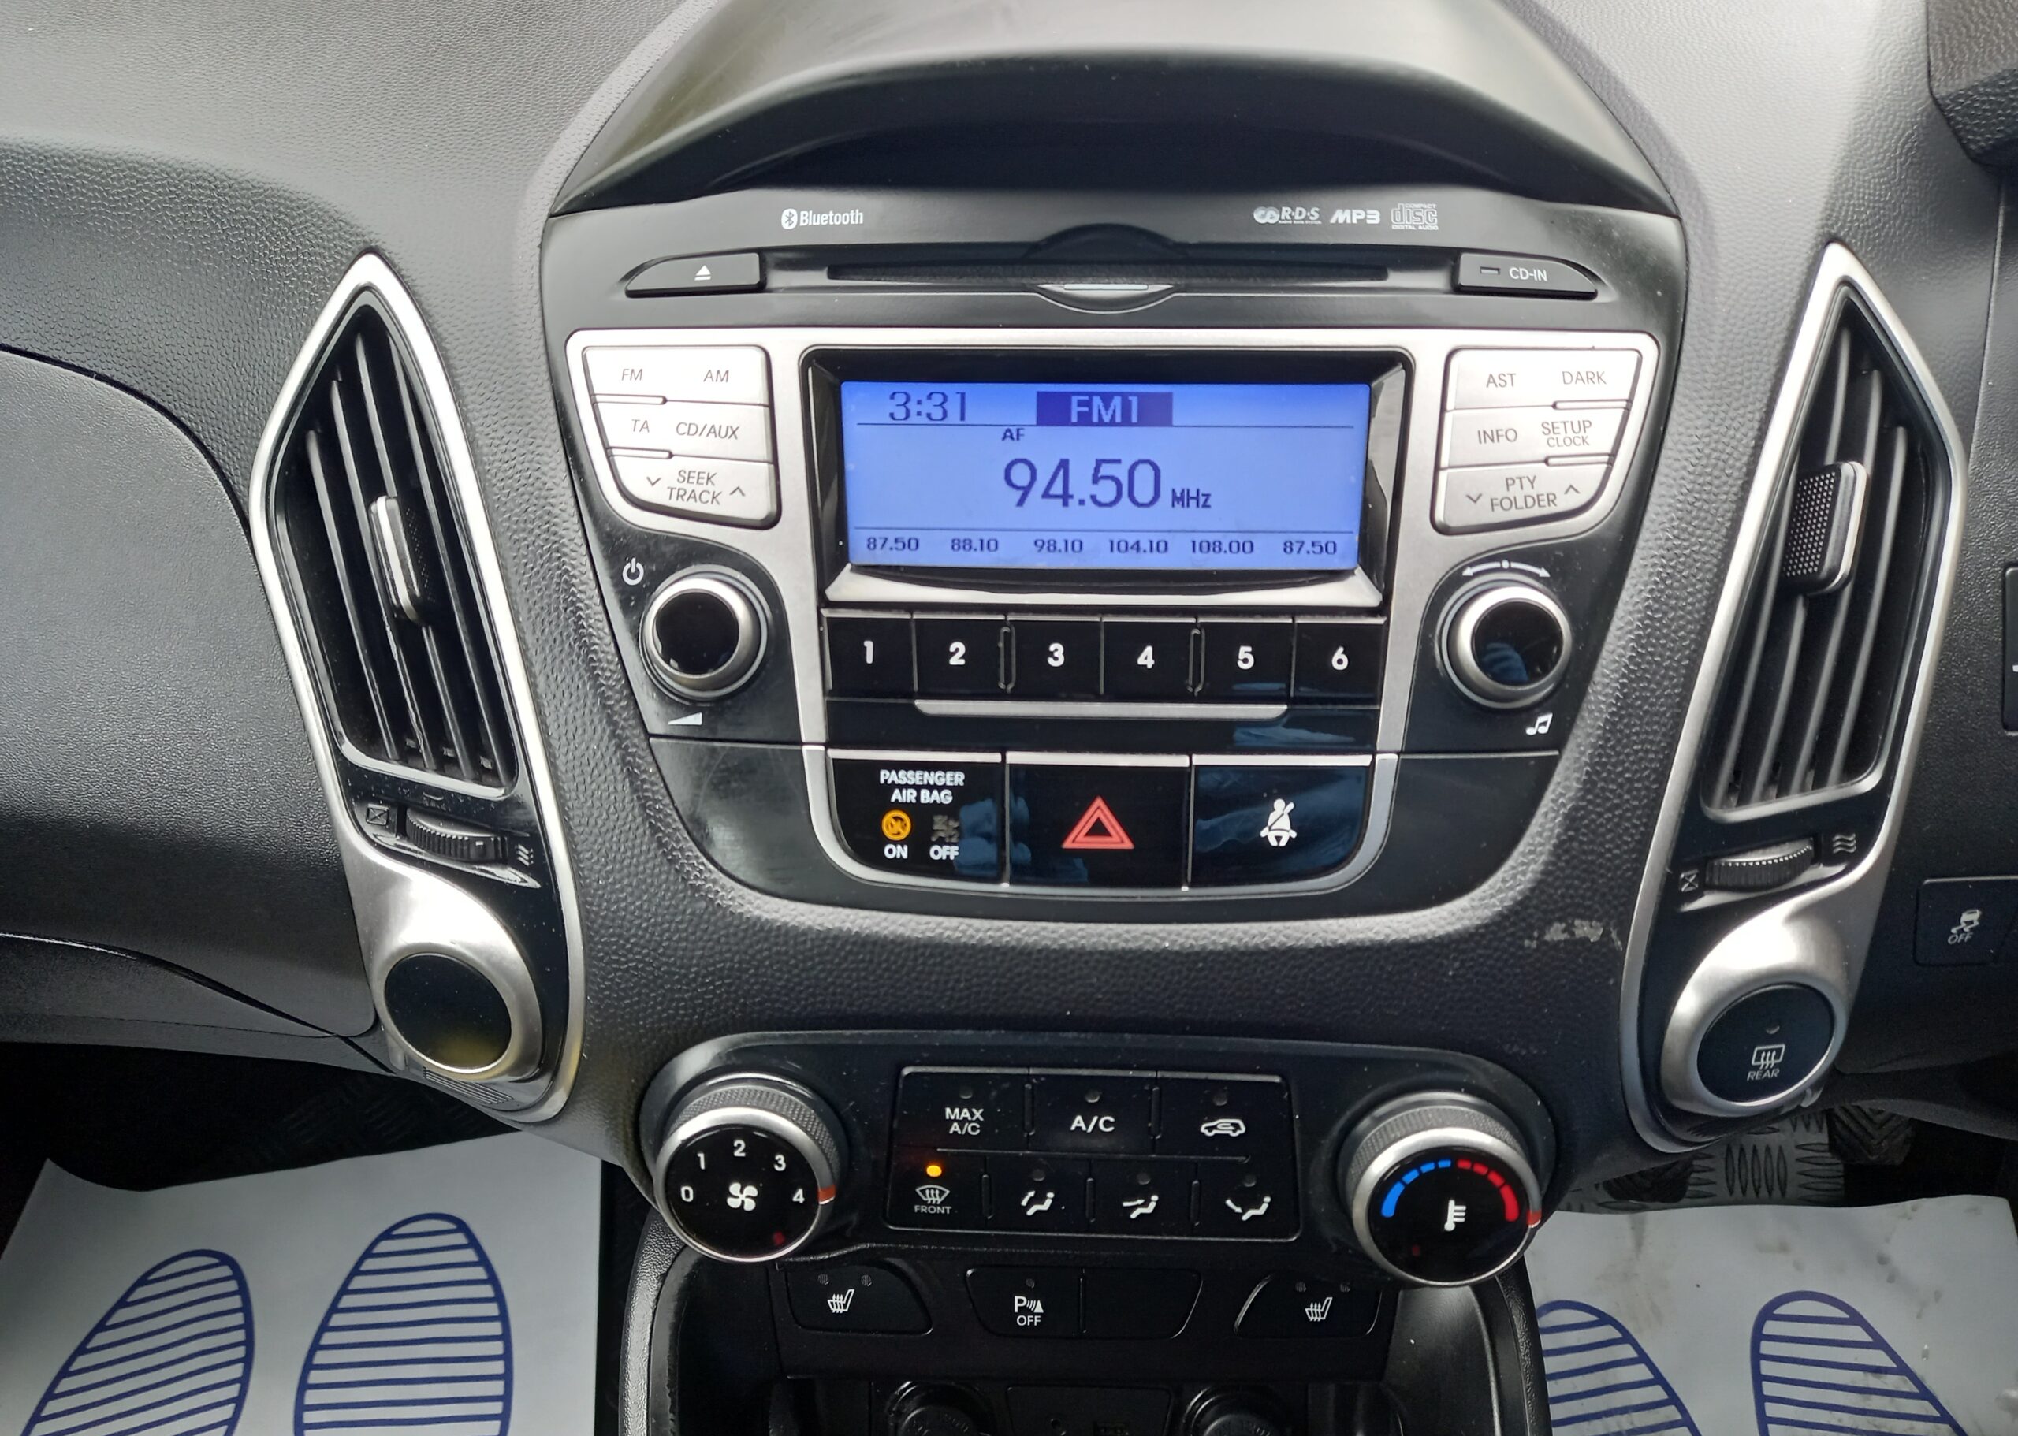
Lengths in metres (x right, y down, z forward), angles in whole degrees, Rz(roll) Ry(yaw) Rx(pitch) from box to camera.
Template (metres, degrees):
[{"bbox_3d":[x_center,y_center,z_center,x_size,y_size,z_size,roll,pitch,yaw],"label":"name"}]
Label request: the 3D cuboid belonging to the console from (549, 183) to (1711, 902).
[{"bbox_3d":[0.025,-0.041,0.362,0.264,0.176,0.055,1,4,3],"label":"console"}]

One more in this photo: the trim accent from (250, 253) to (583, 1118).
[{"bbox_3d":[-0.149,-0.007,0.372,0.062,0.216,0.038,-7,7,8],"label":"trim accent"}]

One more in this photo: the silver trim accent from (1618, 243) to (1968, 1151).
[{"bbox_3d":[0.188,-0.004,0.354,0.062,0.216,0.038,8,8,-2],"label":"silver trim accent"}]

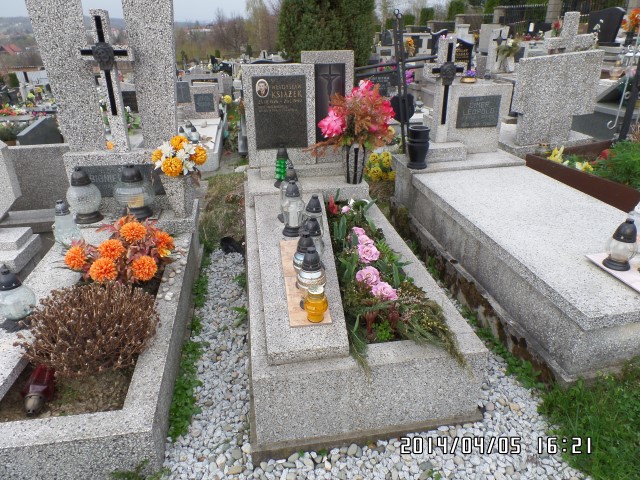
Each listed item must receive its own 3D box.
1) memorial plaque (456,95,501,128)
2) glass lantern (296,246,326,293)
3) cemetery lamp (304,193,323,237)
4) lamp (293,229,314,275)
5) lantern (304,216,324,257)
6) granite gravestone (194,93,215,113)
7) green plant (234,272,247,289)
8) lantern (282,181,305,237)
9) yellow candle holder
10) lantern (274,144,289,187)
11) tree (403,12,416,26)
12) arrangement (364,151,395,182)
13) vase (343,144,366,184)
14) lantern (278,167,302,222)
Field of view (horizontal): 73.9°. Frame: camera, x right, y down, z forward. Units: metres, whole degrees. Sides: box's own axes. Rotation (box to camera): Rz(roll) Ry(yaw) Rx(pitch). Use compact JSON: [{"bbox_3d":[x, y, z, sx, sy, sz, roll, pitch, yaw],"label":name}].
[{"bbox_3d":[1.419,-1.148,3.808,0.395,0.268,0.030,-5,26,-8],"label":"memorial plaque"},{"bbox_3d":[-0.036,0.120,1.841,0.127,0.190,0.127,-1,26,0],"label":"glass lantern"},{"bbox_3d":[-0.020,-0.097,2.229,0.140,0.302,0.140,-5,26,-8],"label":"cemetery lamp"},{"bbox_3d":[-0.061,0.088,1.920,0.128,0.264,0.128,-5,26,-8],"label":"lamp"},{"bbox_3d":[-0.030,0.020,1.977,0.112,0.259,0.112,-5,26,-8],"label":"lantern"},{"bbox_3d":[-1.812,-2.154,6.693,0.290,0.280,0.060,-5,26,-8],"label":"granite gravestone"},{"bbox_3d":[-0.519,0.260,2.780,0.085,0.065,0.085,-5,26,-8],"label":"green plant"},{"bbox_3d":[-0.155,-0.178,2.348,0.128,0.303,0.128,-5,26,-8],"label":"lantern"},{"bbox_3d":[-0.013,0.253,1.740,0.096,0.138,0.096,-1,26,0],"label":"yellow candle holder"},{"bbox_3d":[-0.277,-0.521,3.005,0.106,0.308,0.106,-5,26,-8],"label":"lantern"},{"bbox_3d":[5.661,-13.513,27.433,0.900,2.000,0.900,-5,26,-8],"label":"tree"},{"bbox_3d":[0.566,-0.699,4.041,0.260,0.260,0.230,-5,26,-8],"label":"arrangement"},{"bbox_3d":[0.242,-0.551,3.037,0.165,0.275,0.165,-1,26,0],"label":"vase"},{"bbox_3d":[-0.165,-0.277,2.561,0.145,0.314,0.145,-5,26,-8],"label":"lantern"}]

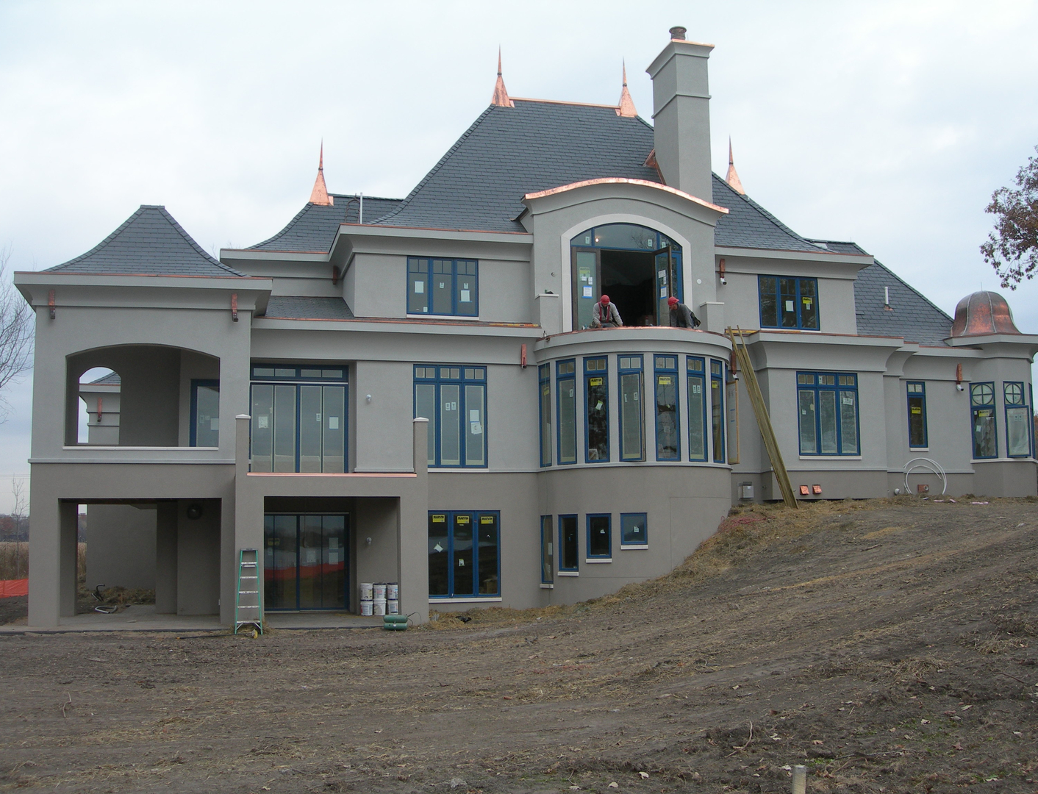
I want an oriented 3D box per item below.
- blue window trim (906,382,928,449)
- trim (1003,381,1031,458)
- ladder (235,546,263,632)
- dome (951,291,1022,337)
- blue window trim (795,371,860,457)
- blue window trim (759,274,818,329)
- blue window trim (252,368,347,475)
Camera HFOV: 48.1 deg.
[{"bbox_3d":[11.641,0.526,34.000,0.588,1.930,0.150,1,-6,-15],"label":"blue window trim"},{"bbox_3d":[14.597,0.664,34.159,0.702,2.220,0.180,1,-6,-15],"label":"trim"},{"bbox_3d":[-5.725,4.129,24.653,0.580,1.800,0.220,0,-19,-15],"label":"ladder"},{"bbox_3d":[14.113,-2.430,35.489,2.280,1.564,2.280,1,-6,-15],"label":"dome"},{"bbox_3d":[8.356,0.465,31.376,1.825,2.244,0.150,1,-6,-15],"label":"blue window trim"},{"bbox_3d":[7.466,-2.608,32.208,1.853,1.513,0.130,1,-6,-15],"label":"blue window trim"},{"bbox_3d":[-5.555,0.620,29.264,2.531,2.887,0.180,1,-6,-15],"label":"blue window trim"}]

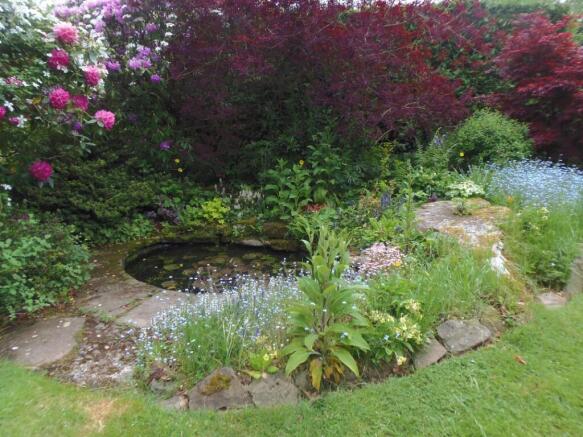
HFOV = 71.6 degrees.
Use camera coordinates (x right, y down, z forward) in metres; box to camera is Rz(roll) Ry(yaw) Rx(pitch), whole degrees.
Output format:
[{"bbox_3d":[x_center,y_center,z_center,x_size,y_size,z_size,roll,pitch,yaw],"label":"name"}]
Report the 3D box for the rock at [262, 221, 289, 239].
[{"bbox_3d":[-0.190,0.131,4.800,0.300,0.200,0.250,0,12,0],"label":"rock"}]

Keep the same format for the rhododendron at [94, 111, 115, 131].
[{"bbox_3d":[-1.597,-0.837,3.450,0.170,0.165,0.160,-6,14,-24],"label":"rhododendron"}]

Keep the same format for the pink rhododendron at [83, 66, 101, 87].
[{"bbox_3d":[-1.728,-1.230,3.500,0.155,0.165,0.155,-6,14,-24],"label":"pink rhododendron"}]

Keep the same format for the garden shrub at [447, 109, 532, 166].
[{"bbox_3d":[3.038,-1.181,6.200,1.320,1.080,1.200,0,12,0],"label":"garden shrub"}]

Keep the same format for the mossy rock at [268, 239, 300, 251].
[{"bbox_3d":[-0.081,0.302,4.700,0.370,0.140,0.260,0,12,0],"label":"mossy rock"}]

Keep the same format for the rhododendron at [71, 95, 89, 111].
[{"bbox_3d":[-1.862,-1.019,3.550,0.155,0.150,0.150,-6,14,-26],"label":"rhododendron"}]

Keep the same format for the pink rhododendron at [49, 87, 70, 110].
[{"bbox_3d":[-1.976,-1.024,3.450,0.180,0.185,0.170,-7,14,-28],"label":"pink rhododendron"}]

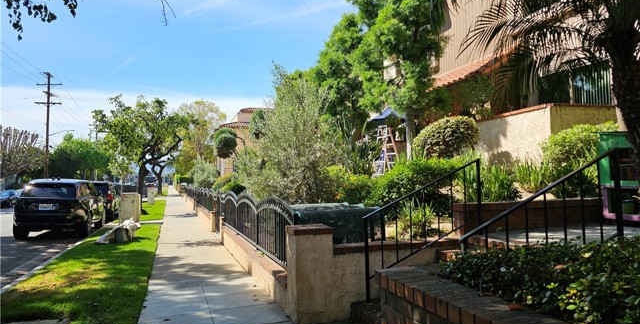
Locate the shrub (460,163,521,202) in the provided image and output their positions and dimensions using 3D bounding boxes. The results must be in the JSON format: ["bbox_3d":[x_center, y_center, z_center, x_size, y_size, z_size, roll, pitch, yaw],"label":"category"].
[{"bbox_3d":[2.606,0.313,6.500,0.920,0.610,0.780,-1,-3,0],"label":"shrub"}]

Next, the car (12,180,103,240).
[{"bbox_3d":[-8.297,1.428,13.883,1.950,1.680,4.800,1,-3,-19],"label":"car"}]

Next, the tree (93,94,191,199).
[{"bbox_3d":[-9.000,-0.531,21.500,5.010,5.760,4.760,-1,-3,0],"label":"tree"}]

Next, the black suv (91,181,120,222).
[{"bbox_3d":[-10.490,1.777,20.242,1.860,1.690,4.600,1,-3,-19],"label":"black suv"}]

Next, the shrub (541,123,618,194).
[{"bbox_3d":[4.280,-0.049,7.000,1.220,1.270,1.120,1,-3,-19],"label":"shrub"}]

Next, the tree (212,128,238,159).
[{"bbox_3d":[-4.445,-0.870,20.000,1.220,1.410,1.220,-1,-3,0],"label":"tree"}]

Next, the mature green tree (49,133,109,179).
[{"bbox_3d":[-33.937,0.071,60.000,7.600,8.600,7.600,1,-3,-19],"label":"mature green tree"}]

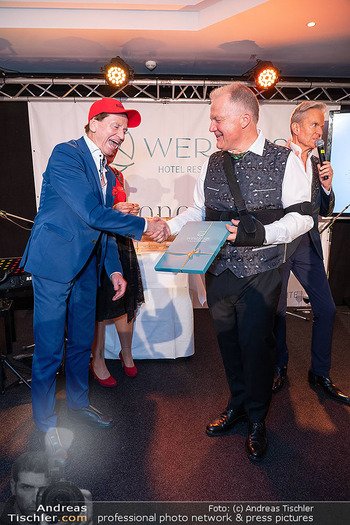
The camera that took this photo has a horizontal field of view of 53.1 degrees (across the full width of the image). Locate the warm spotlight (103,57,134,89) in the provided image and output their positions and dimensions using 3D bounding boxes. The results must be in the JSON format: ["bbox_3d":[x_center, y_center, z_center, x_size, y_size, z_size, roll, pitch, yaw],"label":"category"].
[{"bbox_3d":[-0.537,-1.781,3.256,0.270,0.240,0.230,-1,51,-1],"label":"warm spotlight"}]

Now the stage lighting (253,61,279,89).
[{"bbox_3d":[0.834,-1.760,3.261,0.250,0.240,0.230,-2,51,-7],"label":"stage lighting"}]

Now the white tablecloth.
[{"bbox_3d":[-0.268,0.295,2.993,0.820,0.750,0.740,-1,11,-2],"label":"white tablecloth"}]

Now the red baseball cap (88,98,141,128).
[{"bbox_3d":[-0.289,-0.708,1.643,0.265,0.130,0.175,0,2,25],"label":"red baseball cap"}]

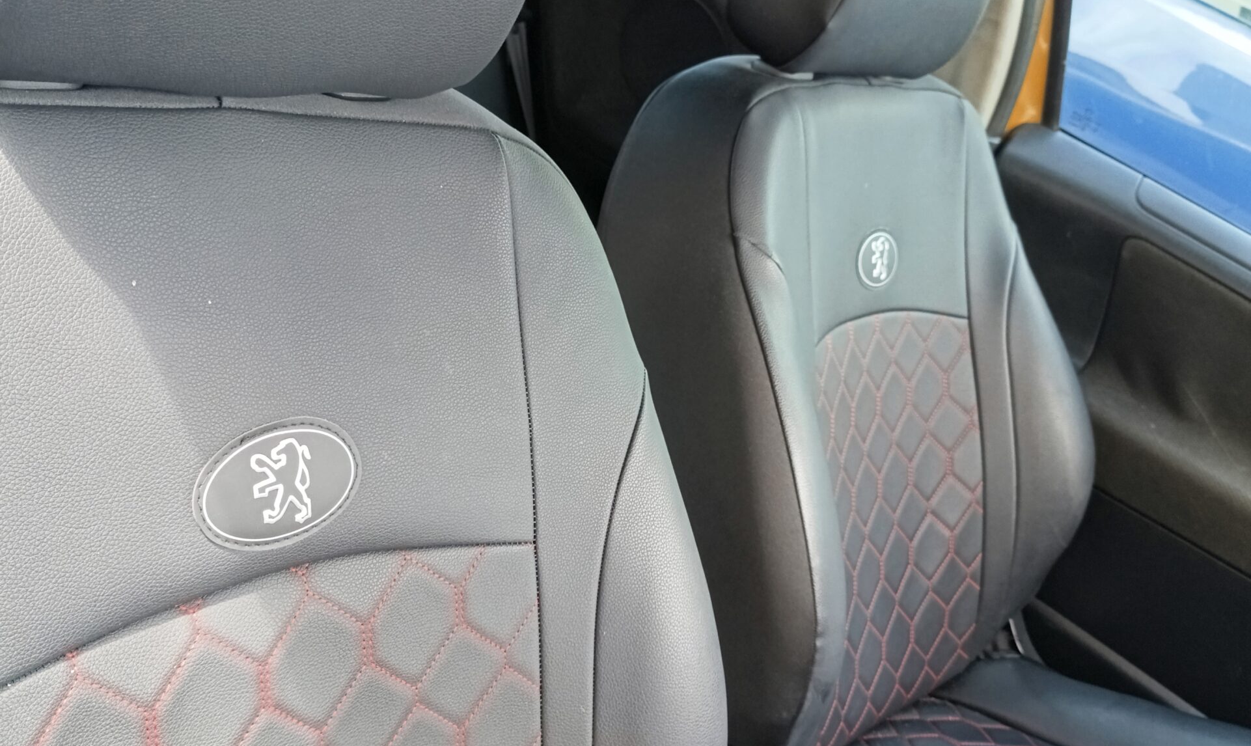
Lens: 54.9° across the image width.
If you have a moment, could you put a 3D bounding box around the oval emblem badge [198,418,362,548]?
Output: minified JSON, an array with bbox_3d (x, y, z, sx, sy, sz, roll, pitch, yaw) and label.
[{"bbox_3d":[-0.152,0.050,0.539,0.006,0.056,0.093,-2,9,36],"label":"oval emblem badge"}]

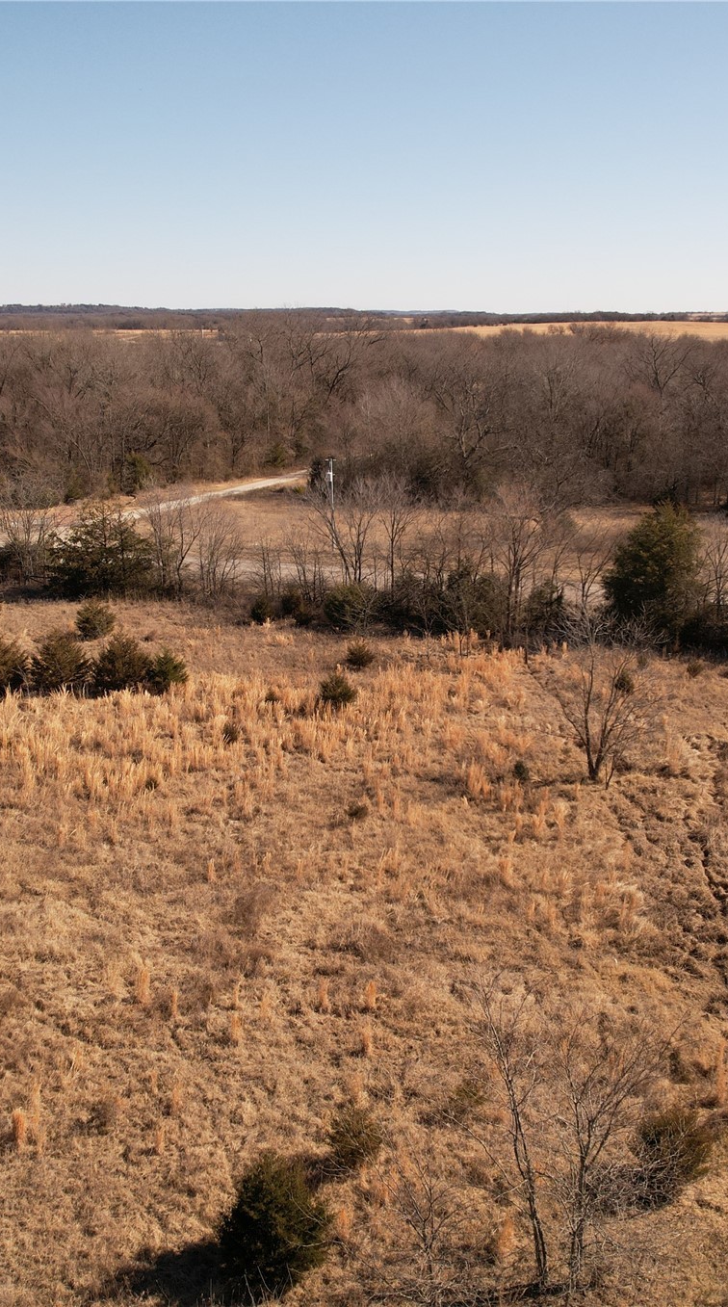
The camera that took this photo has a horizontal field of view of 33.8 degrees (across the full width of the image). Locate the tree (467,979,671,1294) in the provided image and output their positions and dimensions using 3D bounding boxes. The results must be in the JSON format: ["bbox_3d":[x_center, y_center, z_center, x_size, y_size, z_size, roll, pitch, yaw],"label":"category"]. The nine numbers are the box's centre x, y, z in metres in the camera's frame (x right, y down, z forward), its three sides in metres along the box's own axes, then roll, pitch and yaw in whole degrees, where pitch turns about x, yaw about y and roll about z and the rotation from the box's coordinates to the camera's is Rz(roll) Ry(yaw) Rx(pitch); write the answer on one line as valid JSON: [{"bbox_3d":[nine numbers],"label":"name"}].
[{"bbox_3d":[4.136,10.087,24.589,4.060,7.180,3.660,3,16,11],"label":"tree"}]

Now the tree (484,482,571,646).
[{"bbox_3d":[10.094,-5.551,74.272,5.330,10.130,5.330,2,16,8],"label":"tree"}]

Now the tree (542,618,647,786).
[{"bbox_3d":[9.992,2.116,52.247,4.430,7.430,4.430,3,16,11],"label":"tree"}]

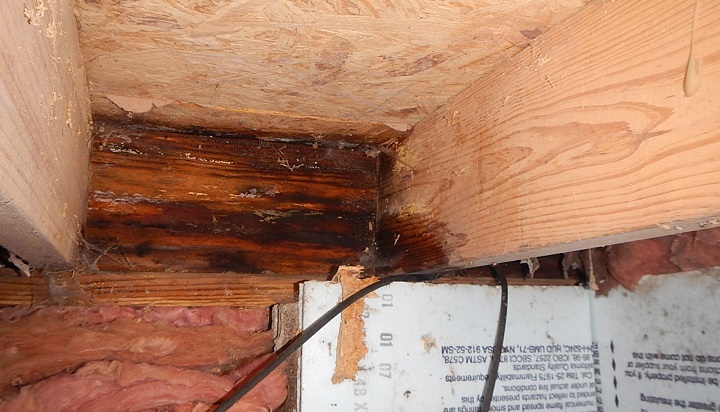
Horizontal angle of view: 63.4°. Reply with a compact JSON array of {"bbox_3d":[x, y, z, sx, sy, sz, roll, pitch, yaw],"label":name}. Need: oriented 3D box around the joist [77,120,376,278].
[{"bbox_3d":[-0.153,0.003,0.766,0.370,0.186,0.040,4,-12,-20],"label":"joist"}]

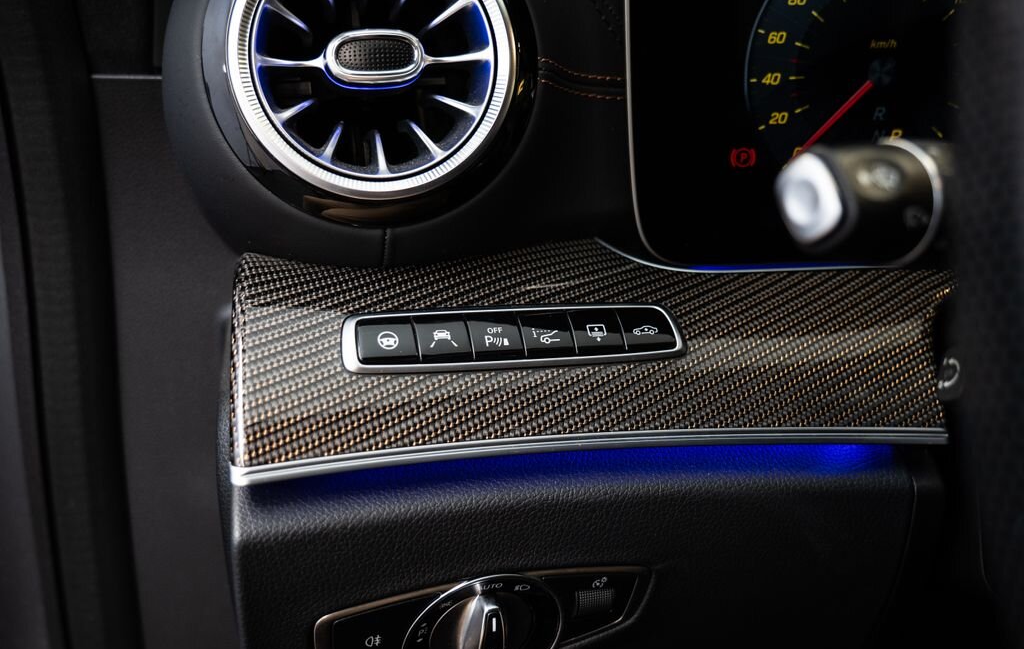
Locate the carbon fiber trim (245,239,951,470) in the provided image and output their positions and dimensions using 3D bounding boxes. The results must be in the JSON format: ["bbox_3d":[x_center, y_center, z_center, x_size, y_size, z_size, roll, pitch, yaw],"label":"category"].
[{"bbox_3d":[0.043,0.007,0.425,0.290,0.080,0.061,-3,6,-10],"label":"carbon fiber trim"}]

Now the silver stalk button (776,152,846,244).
[{"bbox_3d":[0.085,-0.036,0.318,0.009,0.025,0.020,-5,18,-32],"label":"silver stalk button"}]

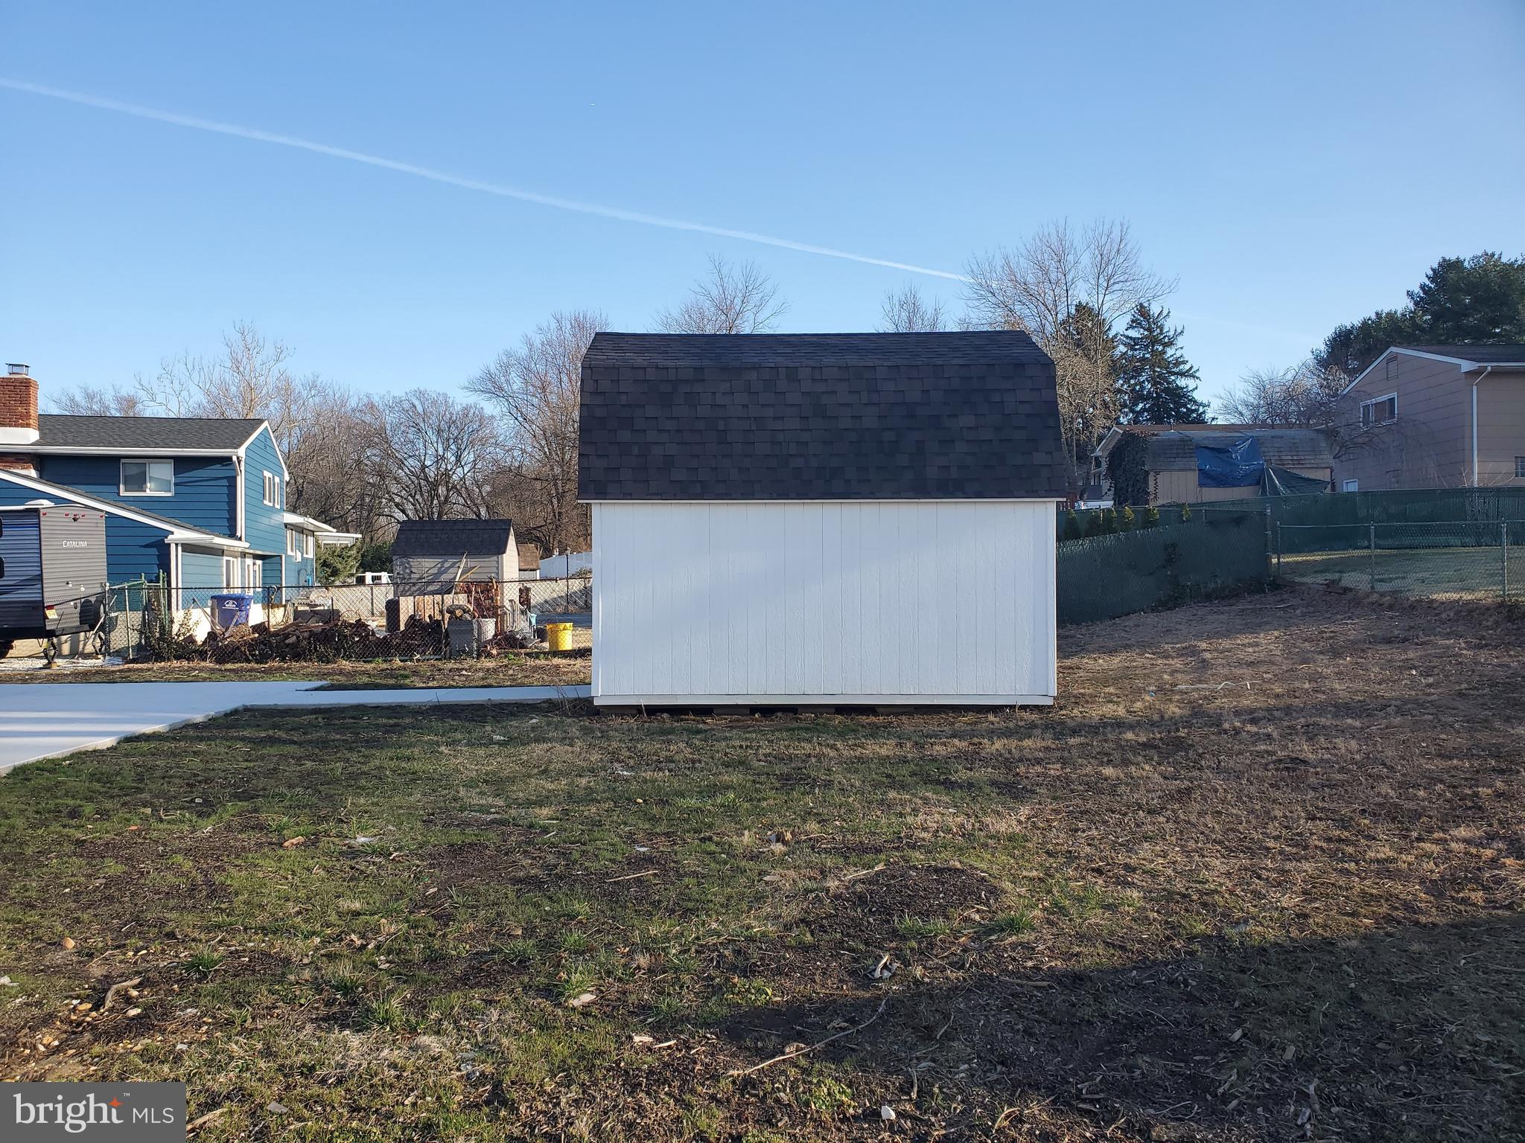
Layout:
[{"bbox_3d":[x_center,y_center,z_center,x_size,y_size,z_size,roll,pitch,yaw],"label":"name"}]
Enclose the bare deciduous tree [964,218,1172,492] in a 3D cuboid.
[{"bbox_3d":[12.775,-7.802,48.041,8.800,14.000,8.400,0,0,0],"label":"bare deciduous tree"}]

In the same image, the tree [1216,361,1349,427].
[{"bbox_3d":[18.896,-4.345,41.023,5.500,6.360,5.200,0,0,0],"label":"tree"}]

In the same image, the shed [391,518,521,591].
[{"bbox_3d":[-7.686,0.078,29.047,2.780,2.770,2.500,0,0,-4],"label":"shed"}]

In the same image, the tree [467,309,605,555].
[{"bbox_3d":[-12.488,-7.122,66.037,9.200,16.030,9.000,0,0,0],"label":"tree"}]

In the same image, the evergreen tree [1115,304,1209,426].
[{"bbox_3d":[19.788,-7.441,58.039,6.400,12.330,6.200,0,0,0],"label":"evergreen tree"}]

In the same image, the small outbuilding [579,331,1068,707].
[{"bbox_3d":[0.596,-0.722,13.829,5.130,4.320,3.650,0,0,-1],"label":"small outbuilding"}]

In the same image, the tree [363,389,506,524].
[{"bbox_3d":[-16.063,-3.793,56.020,7.400,10.300,7.200,0,0,0],"label":"tree"}]

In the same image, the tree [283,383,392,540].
[{"bbox_3d":[-23.576,-4.482,63.023,6.600,11.810,6.500,0,0,0],"label":"tree"}]

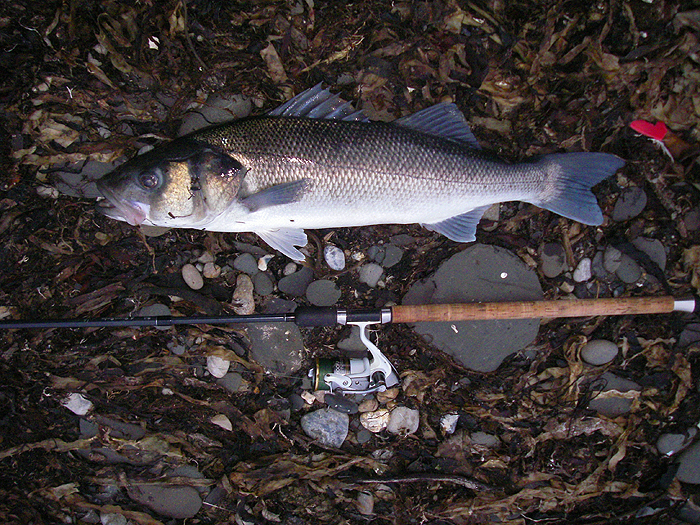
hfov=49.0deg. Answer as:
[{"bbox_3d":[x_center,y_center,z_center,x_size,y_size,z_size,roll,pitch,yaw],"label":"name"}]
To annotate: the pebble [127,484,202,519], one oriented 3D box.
[{"bbox_3d":[-0.226,0.292,0.940,0.093,0.028,0.042,11,78,2],"label":"pebble"}]

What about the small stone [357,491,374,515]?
[{"bbox_3d":[0.020,0.302,0.968,0.019,0.011,0.028,5,79,1],"label":"small stone"}]

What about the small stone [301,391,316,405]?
[{"bbox_3d":[-0.054,0.175,0.994,0.018,0.008,0.011,39,81,7],"label":"small stone"}]

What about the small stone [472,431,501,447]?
[{"bbox_3d":[0.178,0.232,1.011,0.041,0.017,0.024,9,79,2],"label":"small stone"}]

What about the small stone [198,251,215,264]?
[{"bbox_3d":[-0.197,-0.005,1.056,0.022,0.011,0.015,-10,78,-2],"label":"small stone"}]

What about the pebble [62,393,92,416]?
[{"bbox_3d":[-0.361,0.188,1.015,0.040,0.016,0.026,24,79,5],"label":"pebble"}]

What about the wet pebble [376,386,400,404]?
[{"bbox_3d":[0.050,0.170,0.995,0.028,0.014,0.021,-10,79,-2],"label":"wet pebble"}]

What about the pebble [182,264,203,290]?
[{"bbox_3d":[-0.215,0.021,1.054,0.024,0.018,0.038,-30,80,-6],"label":"pebble"}]

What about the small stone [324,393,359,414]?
[{"bbox_3d":[-0.010,0.177,0.964,0.046,0.018,0.020,21,79,4],"label":"small stone"}]

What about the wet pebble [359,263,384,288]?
[{"bbox_3d":[0.030,0.017,1.055,0.032,0.019,0.036,-17,79,-3],"label":"wet pebble"}]

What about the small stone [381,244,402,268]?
[{"bbox_3d":[0.056,-0.009,1.004,0.026,0.016,0.033,20,79,4],"label":"small stone"}]

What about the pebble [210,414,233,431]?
[{"bbox_3d":[-0.168,0.210,1.010,0.030,0.011,0.016,27,79,6],"label":"pebble"}]

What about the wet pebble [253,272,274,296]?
[{"bbox_3d":[-0.112,0.028,0.996,0.025,0.016,0.031,-16,78,-3],"label":"wet pebble"}]

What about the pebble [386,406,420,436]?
[{"bbox_3d":[0.071,0.210,1.016,0.045,0.025,0.040,-11,79,-2],"label":"pebble"}]

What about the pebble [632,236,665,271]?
[{"bbox_3d":[0.389,-0.009,1.004,0.033,0.018,0.055,-39,81,-8],"label":"pebble"}]

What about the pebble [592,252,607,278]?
[{"bbox_3d":[0.342,0.003,1.054,0.020,0.017,0.038,-10,78,-2],"label":"pebble"}]

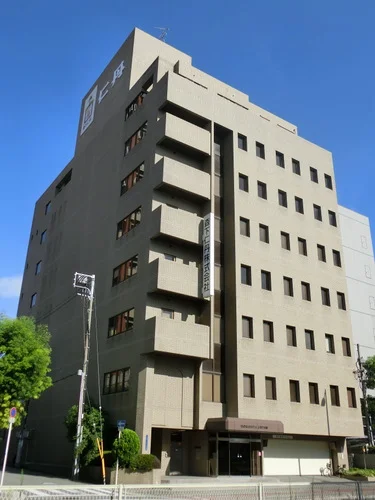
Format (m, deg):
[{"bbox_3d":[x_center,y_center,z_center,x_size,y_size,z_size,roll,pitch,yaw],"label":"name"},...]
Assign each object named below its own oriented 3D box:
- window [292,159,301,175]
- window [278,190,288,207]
[{"bbox_3d":[9.152,-7.008,41.541,0.891,1.382,0.150,16,-27,-31],"label":"window"},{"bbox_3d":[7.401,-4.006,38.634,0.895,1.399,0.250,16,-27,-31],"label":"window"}]

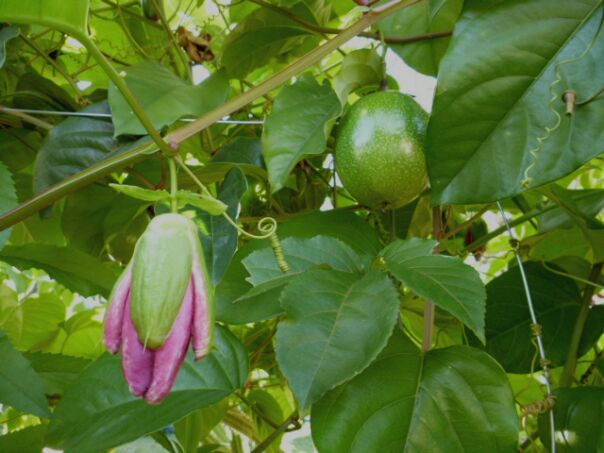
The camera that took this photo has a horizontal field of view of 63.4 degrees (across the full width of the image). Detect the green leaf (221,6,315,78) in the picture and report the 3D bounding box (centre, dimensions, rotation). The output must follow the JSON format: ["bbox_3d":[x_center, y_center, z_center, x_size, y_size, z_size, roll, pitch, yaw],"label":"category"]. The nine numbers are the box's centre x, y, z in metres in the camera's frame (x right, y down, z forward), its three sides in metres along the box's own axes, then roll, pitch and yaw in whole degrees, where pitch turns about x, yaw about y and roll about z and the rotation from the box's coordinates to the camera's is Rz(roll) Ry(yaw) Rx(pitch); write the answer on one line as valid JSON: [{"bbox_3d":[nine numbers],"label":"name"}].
[{"bbox_3d":[-0.028,-0.161,0.430,0.088,0.058,0.038,7,15,-2],"label":"green leaf"}]

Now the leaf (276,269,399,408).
[{"bbox_3d":[0.024,0.077,0.335,0.072,0.098,0.025,20,-18,12],"label":"leaf"}]

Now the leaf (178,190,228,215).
[{"bbox_3d":[-0.058,-0.014,0.285,0.029,0.009,0.014,16,9,0],"label":"leaf"}]

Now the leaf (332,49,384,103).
[{"bbox_3d":[0.043,-0.114,0.370,0.036,0.042,0.027,14,-6,7],"label":"leaf"}]

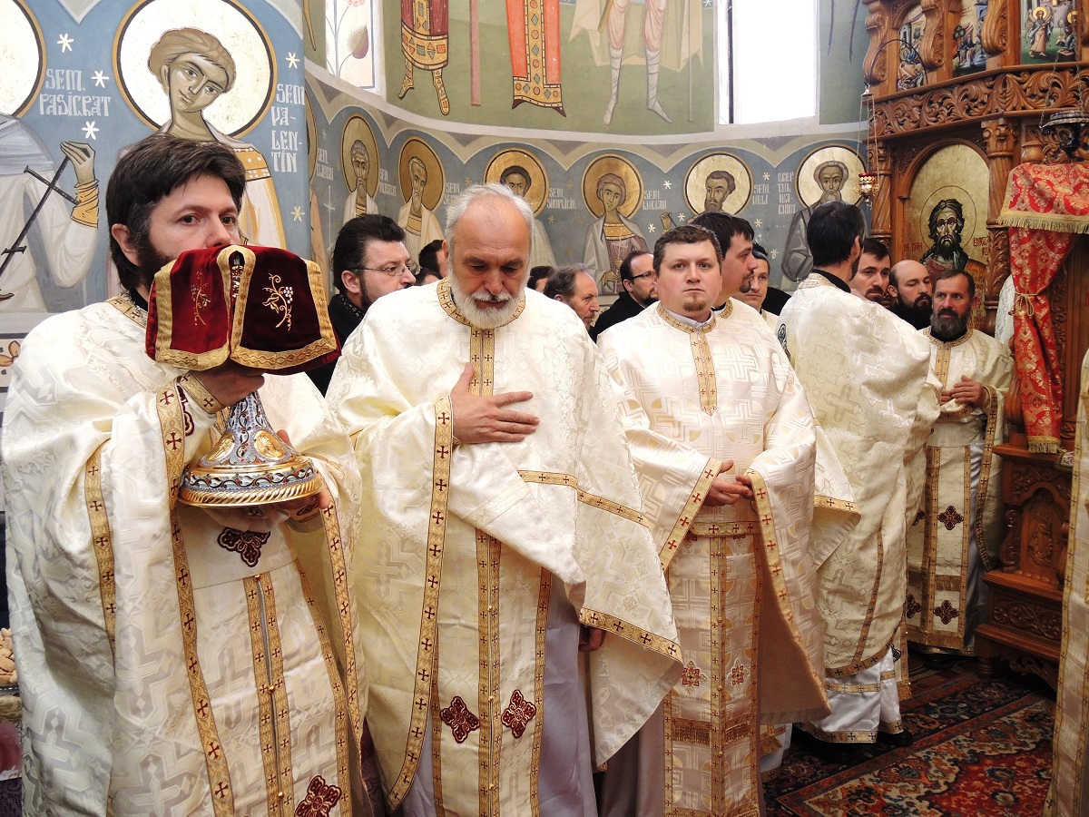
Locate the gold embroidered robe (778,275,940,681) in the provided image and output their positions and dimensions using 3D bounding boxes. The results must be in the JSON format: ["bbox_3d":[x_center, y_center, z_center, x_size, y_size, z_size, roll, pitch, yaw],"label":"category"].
[{"bbox_3d":[1.023,0.239,2.890,0.500,1.354,0.560,-2,3,-14],"label":"gold embroidered robe"}]

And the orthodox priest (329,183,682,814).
[{"bbox_3d":[-0.087,0.356,1.890,0.740,1.674,0.500,-1,3,-6],"label":"orthodox priest"}]

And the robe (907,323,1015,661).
[{"bbox_3d":[1.694,0.341,3.650,0.550,1.354,0.420,1,3,38],"label":"robe"}]

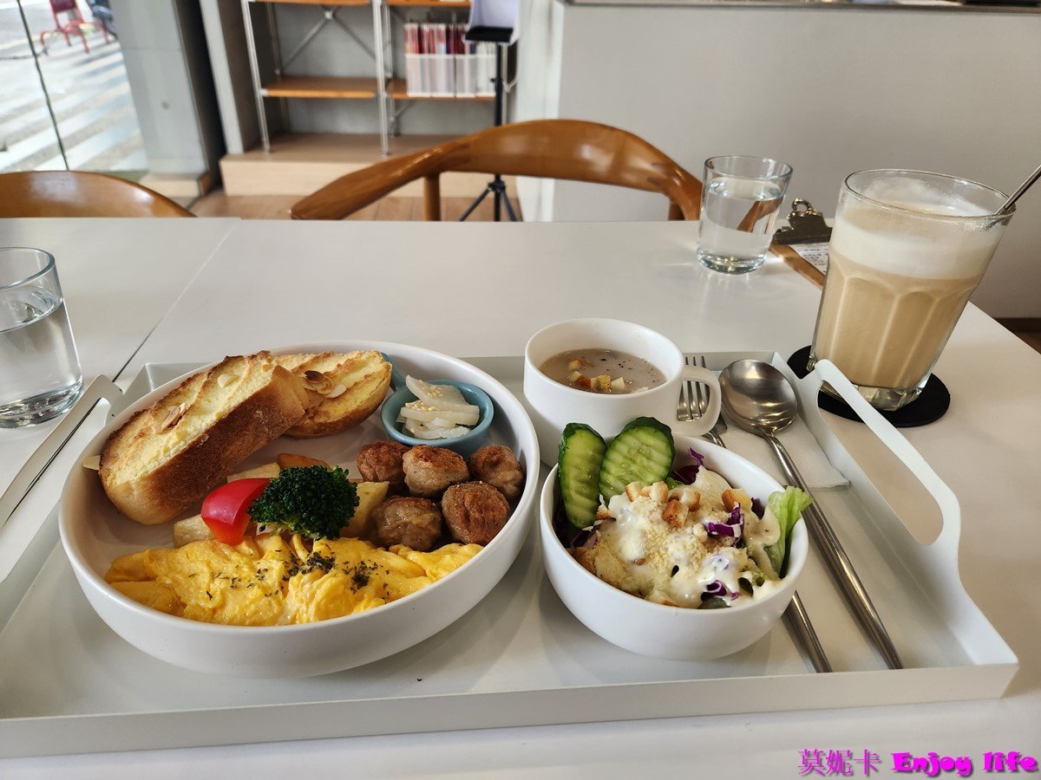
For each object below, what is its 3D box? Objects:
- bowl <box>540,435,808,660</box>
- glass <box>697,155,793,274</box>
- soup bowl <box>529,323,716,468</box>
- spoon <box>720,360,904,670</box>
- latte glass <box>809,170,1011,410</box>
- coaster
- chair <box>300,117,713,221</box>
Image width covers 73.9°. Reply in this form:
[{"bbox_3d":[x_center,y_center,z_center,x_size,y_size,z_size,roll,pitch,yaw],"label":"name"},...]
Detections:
[{"bbox_3d":[0.059,0.068,0.289,0.102,0.050,0.102,1,33,-1],"label":"bowl"},{"bbox_3d":[0.192,-0.155,0.612,0.074,0.086,0.074,-1,33,-5],"label":"glass"},{"bbox_3d":[0.054,0.007,0.373,0.104,0.059,0.080,2,33,-1],"label":"soup bowl"},{"bbox_3d":[0.150,0.042,0.357,0.041,0.022,0.228,2,33,0],"label":"spoon"},{"bbox_3d":[0.229,-0.060,0.426,0.088,0.125,0.088,-1,33,-5],"label":"latte glass"},{"bbox_3d":[0.231,-0.007,0.462,0.103,0.004,0.103,-1,33,-5],"label":"coaster"},{"bbox_3d":[-0.008,0.046,1.026,0.600,0.765,0.530,8,34,10],"label":"chair"}]

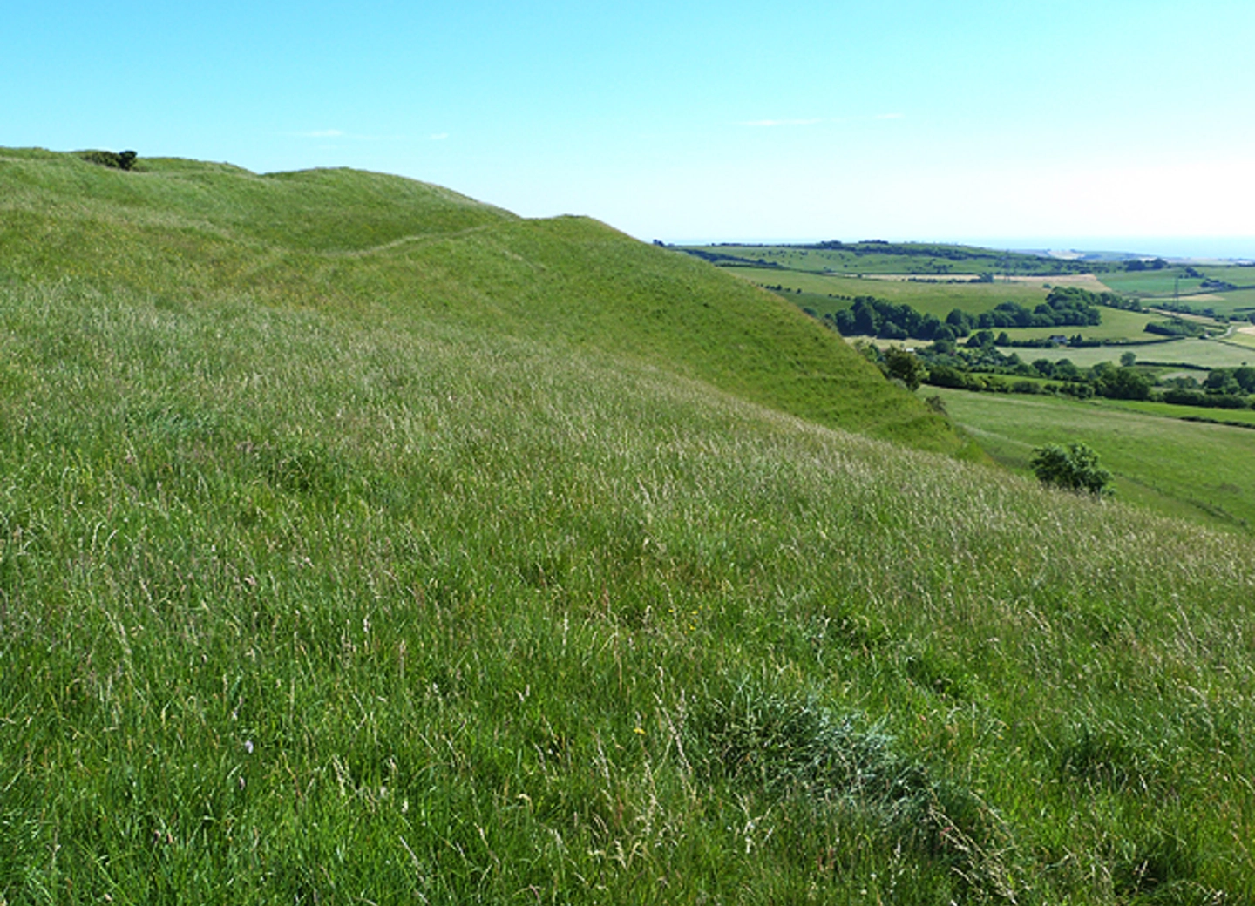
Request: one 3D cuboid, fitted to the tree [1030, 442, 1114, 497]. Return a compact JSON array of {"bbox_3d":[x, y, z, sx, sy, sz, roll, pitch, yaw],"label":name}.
[{"bbox_3d":[26.016,1.176,70.000,4.900,3.800,4.600,4,11,20],"label":"tree"}]

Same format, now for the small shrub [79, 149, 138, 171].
[{"bbox_3d":[-38.151,-21.528,88.000,4.200,1.700,2.900,-4,11,-23],"label":"small shrub"}]

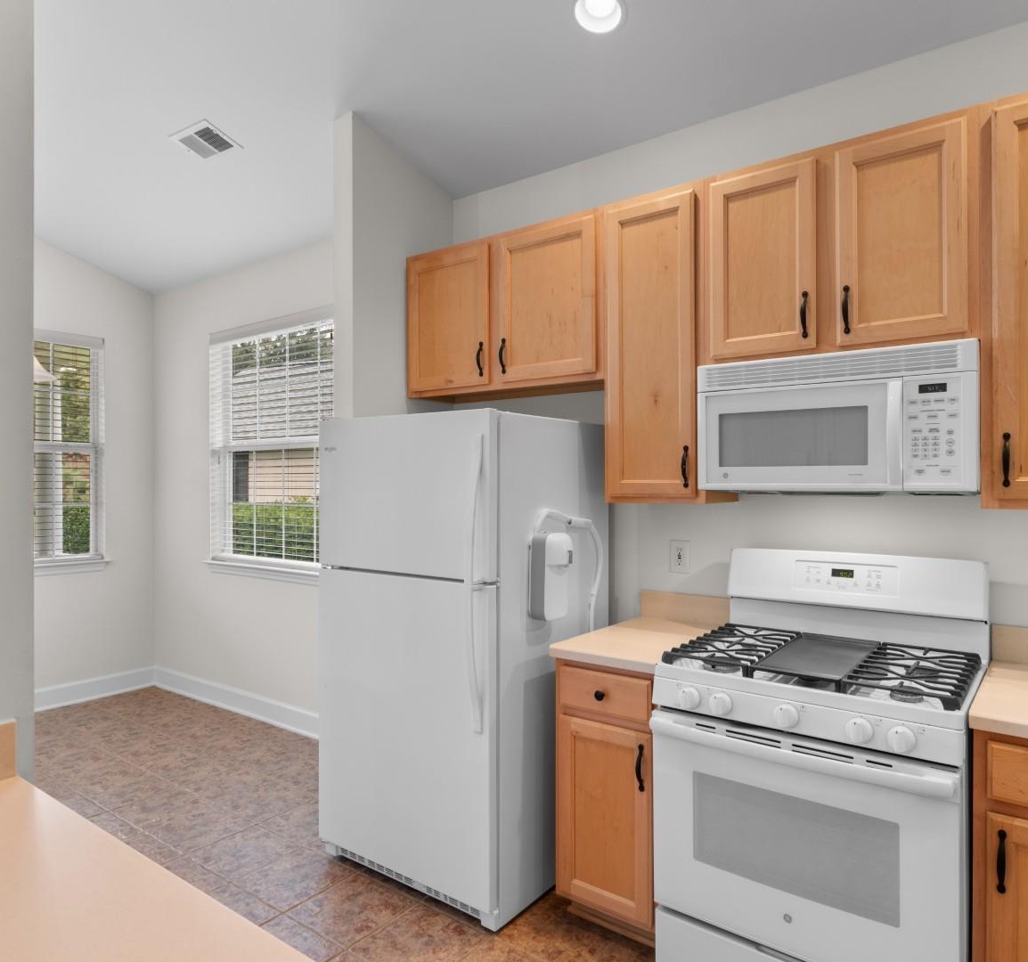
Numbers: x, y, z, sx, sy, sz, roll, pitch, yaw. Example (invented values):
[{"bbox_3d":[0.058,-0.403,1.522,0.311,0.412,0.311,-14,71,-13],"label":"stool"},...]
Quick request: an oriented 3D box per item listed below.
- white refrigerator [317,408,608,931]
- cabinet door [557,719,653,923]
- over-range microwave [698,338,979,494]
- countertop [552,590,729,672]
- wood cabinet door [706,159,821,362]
[{"bbox_3d":[-0.191,0.612,2.849,0.830,1.681,0.820,0,0,36],"label":"white refrigerator"},{"bbox_3d":[0.282,1.038,2.226,0.328,0.569,0.022,0,0,37],"label":"cabinet door"},{"bbox_3d":[0.998,-0.166,2.225,0.757,0.402,0.380,0,0,37],"label":"over-range microwave"},{"bbox_3d":[0.461,0.502,2.473,0.378,0.134,0.637,0,0,37],"label":"countertop"},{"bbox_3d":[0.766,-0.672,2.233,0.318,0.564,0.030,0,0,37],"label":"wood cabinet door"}]

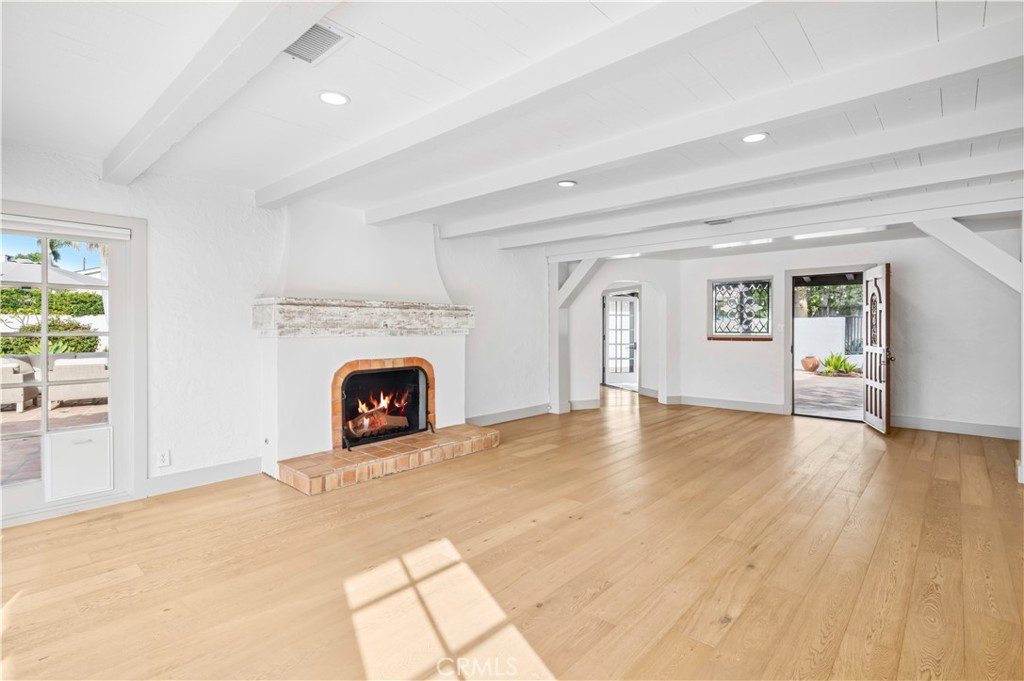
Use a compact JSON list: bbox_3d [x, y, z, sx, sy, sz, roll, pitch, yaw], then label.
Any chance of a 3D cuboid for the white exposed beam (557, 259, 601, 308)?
[{"bbox_3d":[1.005,-0.894,7.217,0.246,0.980,0.201,-1,47,-49],"label":"white exposed beam"}]

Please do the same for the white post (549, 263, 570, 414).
[{"bbox_3d":[0.725,-0.033,7.498,0.212,2.309,0.276,1,2,41],"label":"white post"}]

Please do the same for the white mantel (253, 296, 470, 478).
[{"bbox_3d":[-1.356,0.397,4.957,0.433,1.546,2.274,1,2,41],"label":"white mantel"}]

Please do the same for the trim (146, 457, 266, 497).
[{"bbox_3d":[-2.501,1.115,3.992,0.024,0.145,0.824,1,2,41],"label":"trim"}]

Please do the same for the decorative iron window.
[{"bbox_3d":[3.650,-0.490,7.728,0.960,0.993,0.118,1,2,41],"label":"decorative iron window"}]

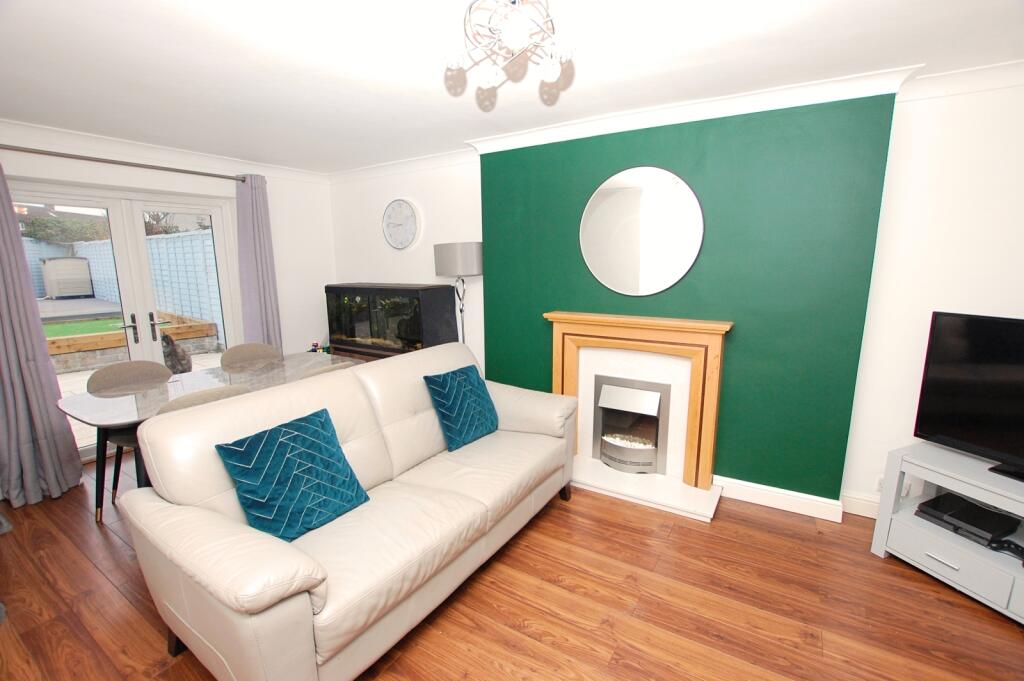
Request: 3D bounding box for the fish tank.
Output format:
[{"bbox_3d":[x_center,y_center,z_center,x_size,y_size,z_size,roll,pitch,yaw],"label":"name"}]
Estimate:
[{"bbox_3d":[-1.124,-0.206,3.906,1.200,0.570,0.440,6,12,31],"label":"fish tank"}]

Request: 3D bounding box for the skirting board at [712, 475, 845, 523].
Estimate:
[{"bbox_3d":[1.566,0.942,2.542,0.690,0.130,0.020,6,12,31],"label":"skirting board"}]

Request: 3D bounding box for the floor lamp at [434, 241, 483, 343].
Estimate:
[{"bbox_3d":[-0.401,0.055,3.364,0.370,1.620,0.370,6,12,31],"label":"floor lamp"}]

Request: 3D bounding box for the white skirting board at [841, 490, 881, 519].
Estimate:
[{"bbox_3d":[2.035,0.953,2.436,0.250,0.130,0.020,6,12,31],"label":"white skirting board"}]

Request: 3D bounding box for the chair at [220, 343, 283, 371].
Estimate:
[{"bbox_3d":[-1.865,0.458,3.328,0.550,0.850,0.480,6,12,31],"label":"chair"}]

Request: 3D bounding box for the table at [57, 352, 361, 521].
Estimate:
[{"bbox_3d":[-1.747,0.602,2.797,0.870,0.750,1.600,6,12,31],"label":"table"}]

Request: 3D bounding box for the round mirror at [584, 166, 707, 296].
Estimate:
[{"bbox_3d":[0.806,-0.686,2.709,0.800,0.800,0.030,6,12,31],"label":"round mirror"}]

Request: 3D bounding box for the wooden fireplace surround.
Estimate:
[{"bbox_3d":[0.777,0.372,2.837,1.200,1.060,0.180,6,12,31],"label":"wooden fireplace surround"}]

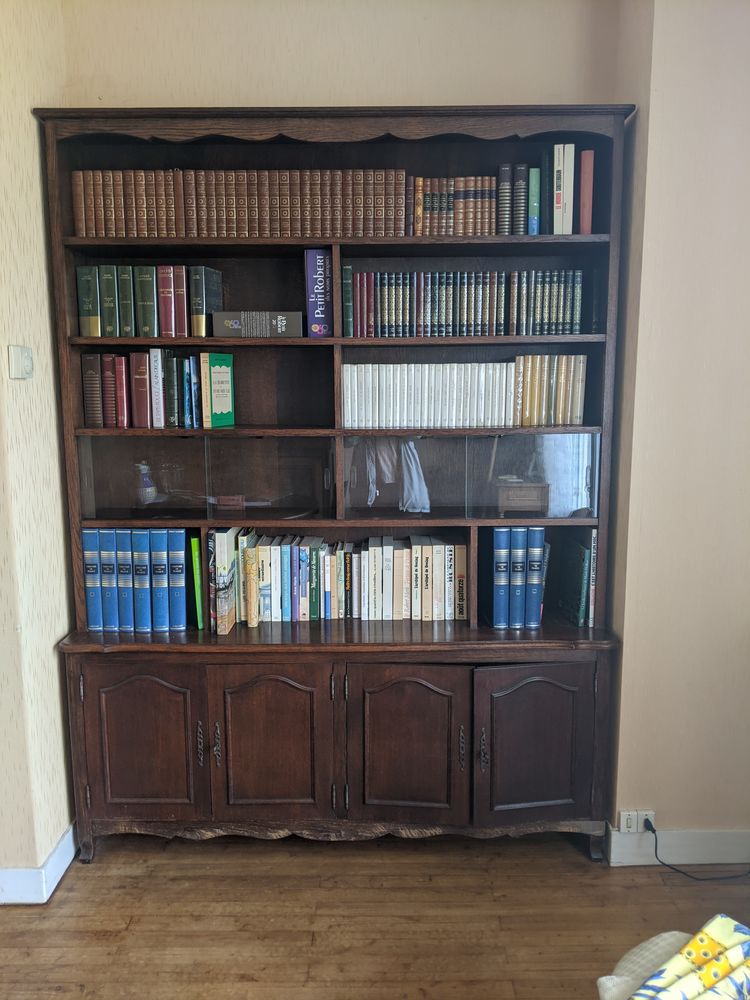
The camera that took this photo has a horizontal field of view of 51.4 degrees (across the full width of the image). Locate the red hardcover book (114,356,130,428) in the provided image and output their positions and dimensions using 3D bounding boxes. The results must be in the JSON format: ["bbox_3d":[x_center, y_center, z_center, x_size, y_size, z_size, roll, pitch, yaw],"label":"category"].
[{"bbox_3d":[-0.663,-0.290,2.110,0.033,0.187,0.125,0,9,0],"label":"red hardcover book"}]

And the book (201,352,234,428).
[{"bbox_3d":[-0.464,-0.322,2.308,0.028,0.215,0.135,3,9,18],"label":"book"}]

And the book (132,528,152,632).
[{"bbox_3d":[-0.628,0.205,2.208,0.043,0.286,0.205,0,9,0],"label":"book"}]

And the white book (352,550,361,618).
[{"bbox_3d":[-0.059,0.263,2.518,0.022,0.206,0.130,0,9,0],"label":"white book"}]

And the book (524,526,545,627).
[{"bbox_3d":[0.477,0.221,2.431,0.045,0.310,0.215,0,9,0],"label":"book"}]

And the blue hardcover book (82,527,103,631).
[{"bbox_3d":[-0.783,0.209,2.275,0.043,0.291,0.215,0,8,0],"label":"blue hardcover book"}]

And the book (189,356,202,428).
[{"bbox_3d":[-0.517,-0.319,2.317,0.021,0.207,0.135,0,9,0],"label":"book"}]

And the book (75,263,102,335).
[{"bbox_3d":[-0.775,-0.546,2.180,0.056,0.187,0.130,0,8,0],"label":"book"}]

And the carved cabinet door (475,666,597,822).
[{"bbox_3d":[0.433,0.671,2.138,0.344,0.455,0.024,-2,9,-9],"label":"carved cabinet door"}]

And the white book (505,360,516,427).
[{"bbox_3d":[0.365,-0.290,2.161,0.019,0.172,0.112,0,8,0],"label":"white book"}]

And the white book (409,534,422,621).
[{"bbox_3d":[0.122,0.232,2.334,0.027,0.221,0.138,0,8,0],"label":"white book"}]

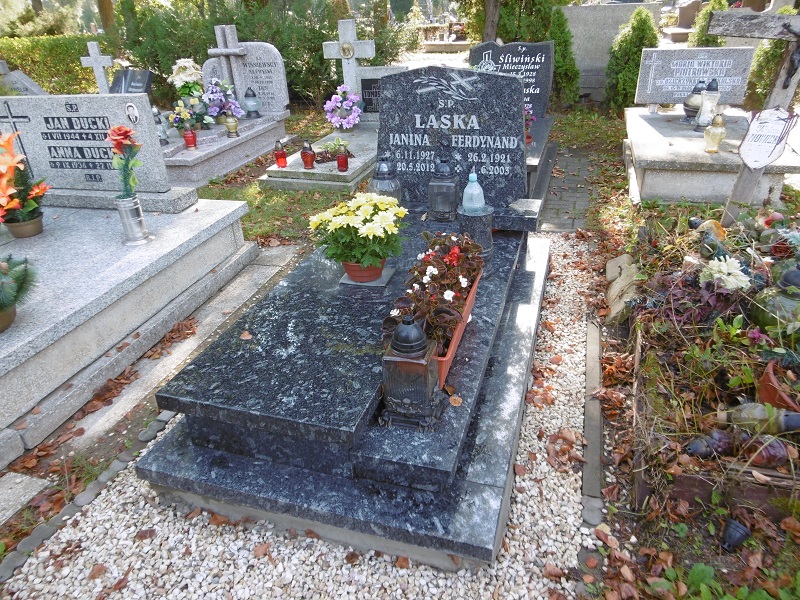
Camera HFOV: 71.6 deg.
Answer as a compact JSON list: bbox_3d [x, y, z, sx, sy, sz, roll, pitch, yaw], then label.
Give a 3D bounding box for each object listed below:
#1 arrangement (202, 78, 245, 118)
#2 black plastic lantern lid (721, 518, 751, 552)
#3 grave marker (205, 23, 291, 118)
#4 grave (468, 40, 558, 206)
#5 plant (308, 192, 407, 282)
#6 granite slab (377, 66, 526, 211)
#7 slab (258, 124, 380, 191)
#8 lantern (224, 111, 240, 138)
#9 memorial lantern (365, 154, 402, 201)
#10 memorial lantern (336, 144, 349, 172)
[{"bbox_3d":[-1.903,-2.148,5.994,0.395,0.437,0.333,7,28,16],"label":"arrangement"},{"bbox_3d":[0.919,0.652,1.526,0.063,0.063,0.076,25,56,41],"label":"black plastic lantern lid"},{"bbox_3d":[-1.689,-2.532,6.107,1.042,0.896,0.179,6,29,16],"label":"grave marker"},{"bbox_3d":[0.714,-1.358,4.246,0.936,1.061,2.132,7,28,16],"label":"grave"},{"bbox_3d":[-0.142,-0.261,2.145,0.354,0.338,0.354,-1,27,1],"label":"plant"},{"bbox_3d":[0.262,-0.810,2.751,0.784,0.655,0.101,6,29,16],"label":"granite slab"},{"bbox_3d":[-0.535,-1.292,5.024,0.823,0.157,1.646,6,29,16],"label":"slab"},{"bbox_3d":[-1.617,-1.701,5.343,0.118,0.246,0.118,6,29,16],"label":"lantern"},{"bbox_3d":[-0.053,-0.610,2.877,0.172,0.291,0.172,7,28,16],"label":"memorial lantern"},{"bbox_3d":[-0.440,-1.088,4.241,0.092,0.197,0.092,-2,27,1],"label":"memorial lantern"}]

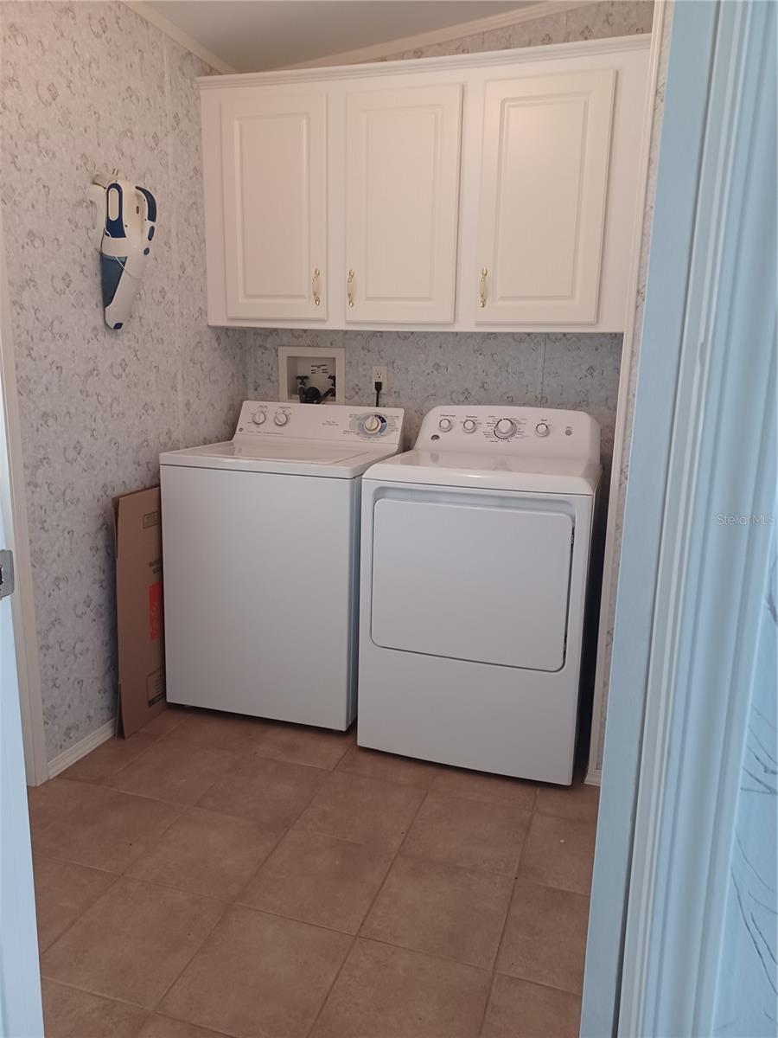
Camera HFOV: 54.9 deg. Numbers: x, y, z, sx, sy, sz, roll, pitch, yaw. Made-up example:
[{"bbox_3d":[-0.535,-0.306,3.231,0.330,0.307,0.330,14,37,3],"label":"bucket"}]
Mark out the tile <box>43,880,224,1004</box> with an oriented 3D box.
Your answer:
[{"bbox_3d":[-0.553,0.914,1.641,0.300,0.010,0.300,5,12,17],"label":"tile"}]

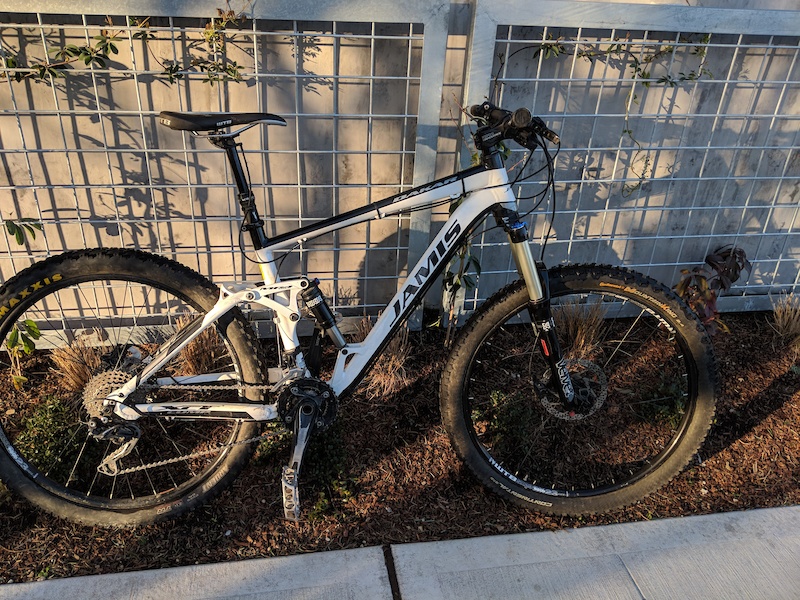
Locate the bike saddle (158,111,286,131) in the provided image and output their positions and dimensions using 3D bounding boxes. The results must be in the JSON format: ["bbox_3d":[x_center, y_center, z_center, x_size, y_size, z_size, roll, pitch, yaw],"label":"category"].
[{"bbox_3d":[-0.389,-0.389,1.380,0.277,0.060,0.140,1,14,-6],"label":"bike saddle"}]

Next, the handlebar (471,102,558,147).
[{"bbox_3d":[0.244,-0.419,1.454,0.125,0.095,0.710,3,18,-2],"label":"handlebar"}]

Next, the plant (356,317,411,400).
[{"bbox_3d":[-0.050,0.196,2.095,0.190,0.230,0.170,-2,29,-10],"label":"plant"}]

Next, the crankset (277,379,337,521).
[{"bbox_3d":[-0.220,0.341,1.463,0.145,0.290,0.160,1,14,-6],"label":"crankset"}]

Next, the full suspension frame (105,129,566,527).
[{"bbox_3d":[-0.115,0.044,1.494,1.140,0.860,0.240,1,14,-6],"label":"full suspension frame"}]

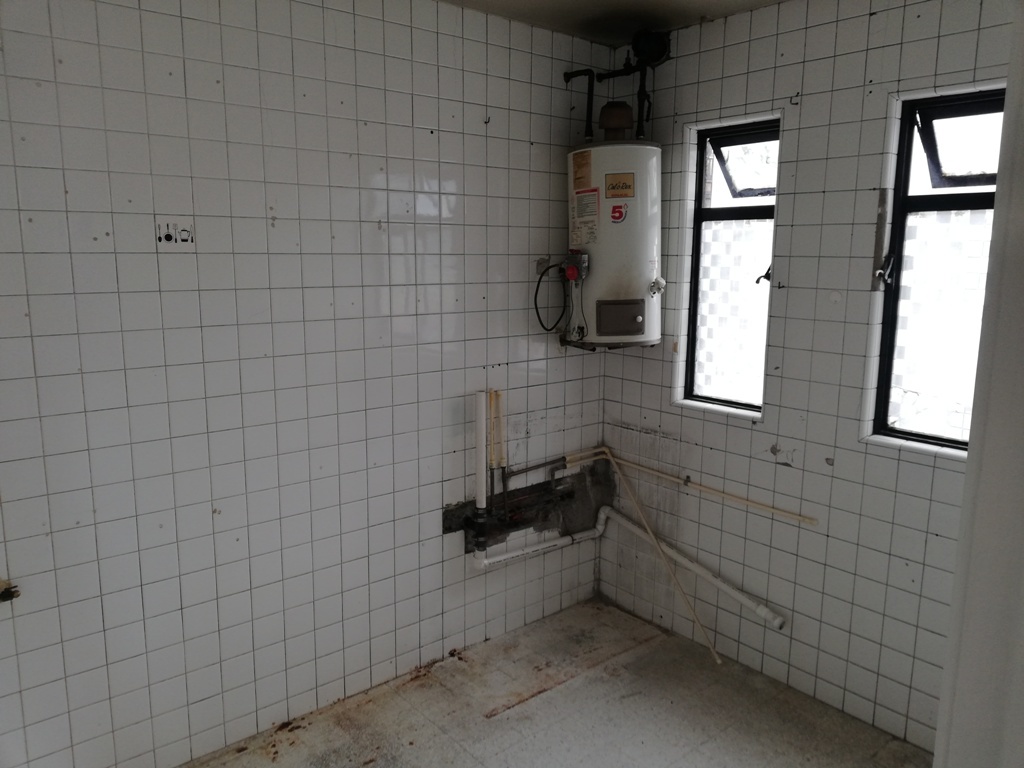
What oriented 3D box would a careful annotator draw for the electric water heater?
[{"bbox_3d":[0.419,-0.565,3.270,0.395,0.790,0.390,0,10,0],"label":"electric water heater"}]

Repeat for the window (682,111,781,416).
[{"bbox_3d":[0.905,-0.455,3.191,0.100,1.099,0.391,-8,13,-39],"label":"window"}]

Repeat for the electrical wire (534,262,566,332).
[{"bbox_3d":[0.158,-0.355,3.280,0.145,0.289,0.060,-8,13,-39],"label":"electrical wire"}]

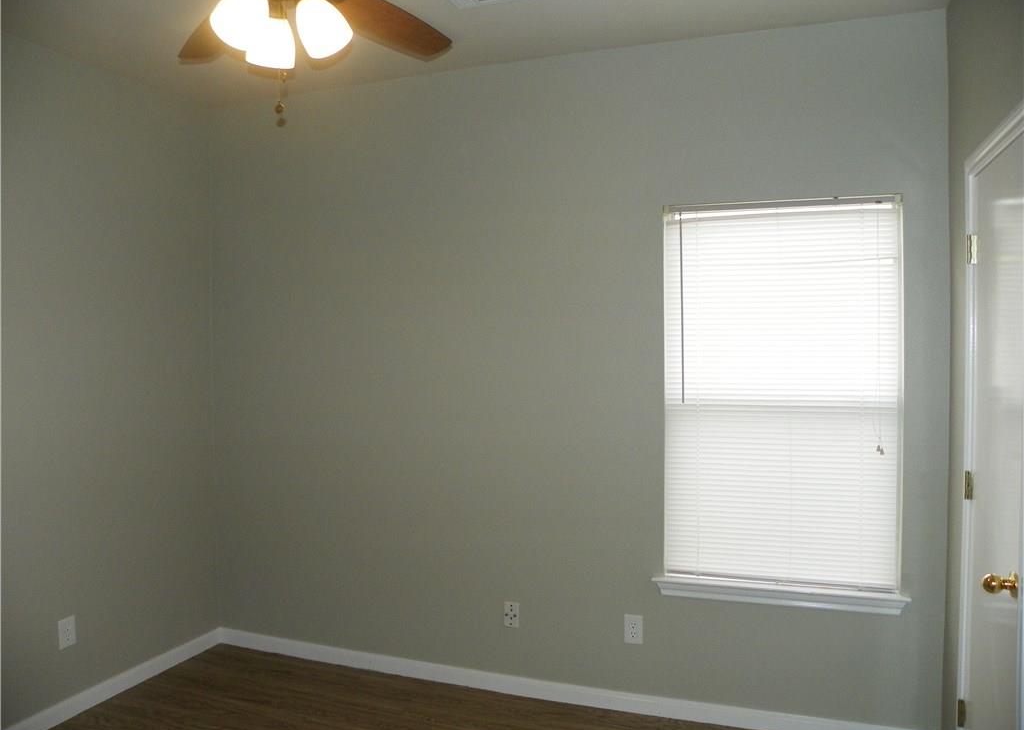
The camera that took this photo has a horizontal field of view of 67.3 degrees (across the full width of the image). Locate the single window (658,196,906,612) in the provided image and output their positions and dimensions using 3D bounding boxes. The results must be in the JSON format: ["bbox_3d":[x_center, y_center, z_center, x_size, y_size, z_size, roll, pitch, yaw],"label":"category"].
[{"bbox_3d":[1.044,0.114,2.970,0.880,1.480,0.045,0,1,20],"label":"single window"}]

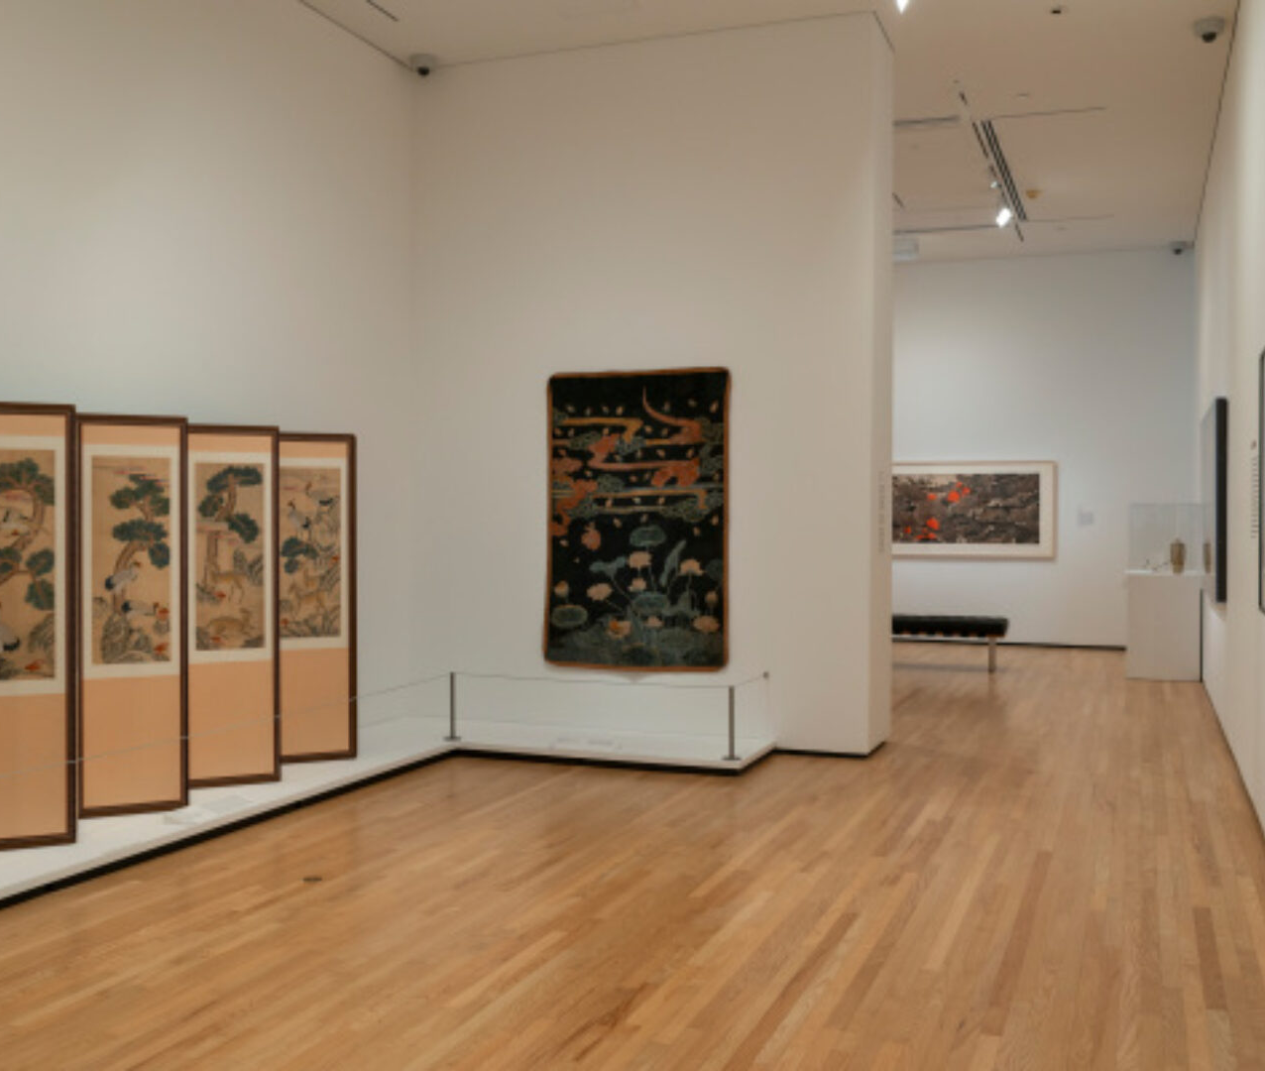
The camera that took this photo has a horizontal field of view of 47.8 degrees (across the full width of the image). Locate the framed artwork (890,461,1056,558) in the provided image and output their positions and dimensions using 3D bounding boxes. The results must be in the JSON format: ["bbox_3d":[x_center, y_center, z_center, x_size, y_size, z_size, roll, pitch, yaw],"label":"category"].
[{"bbox_3d":[3.567,-0.264,15.801,2.160,1.065,0.050,0,1,20],"label":"framed artwork"}]

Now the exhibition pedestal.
[{"bbox_3d":[4.758,0.788,12.802,0.575,0.910,0.920,0,1,20],"label":"exhibition pedestal"}]

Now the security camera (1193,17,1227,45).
[{"bbox_3d":[3.361,-2.924,8.313,0.185,0.120,0.185,0,1,20],"label":"security camera"}]

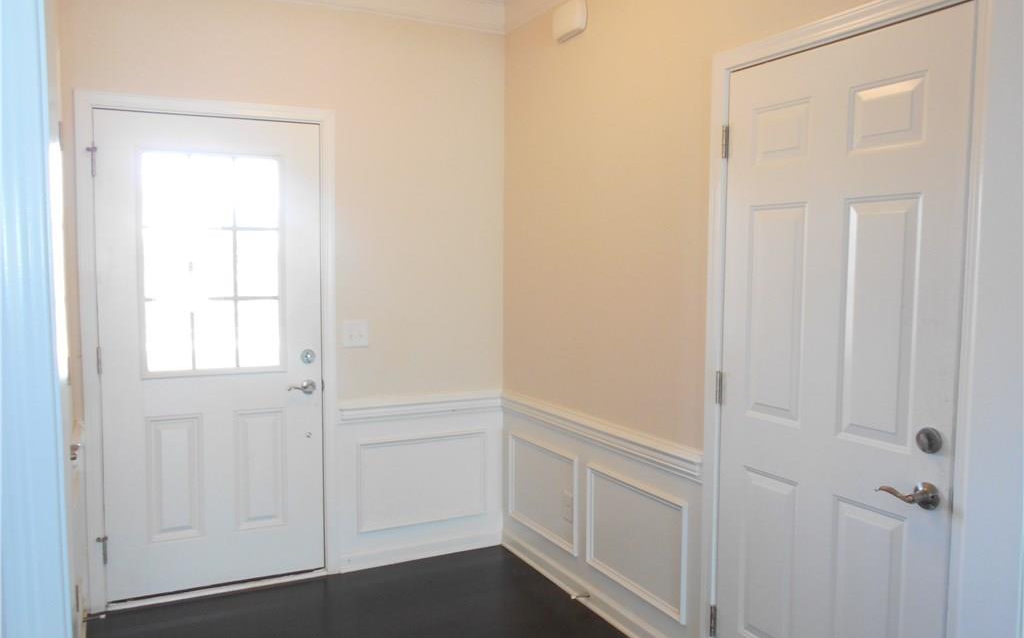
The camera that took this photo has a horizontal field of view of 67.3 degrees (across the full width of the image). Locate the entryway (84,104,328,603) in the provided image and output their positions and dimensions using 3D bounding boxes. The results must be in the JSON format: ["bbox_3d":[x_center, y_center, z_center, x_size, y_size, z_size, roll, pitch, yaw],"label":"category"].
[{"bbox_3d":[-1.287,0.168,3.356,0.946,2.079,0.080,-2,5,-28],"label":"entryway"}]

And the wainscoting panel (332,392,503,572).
[{"bbox_3d":[-0.430,0.801,3.811,0.865,0.810,0.050,-2,5,-28],"label":"wainscoting panel"}]

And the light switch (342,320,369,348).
[{"bbox_3d":[-0.732,0.072,3.613,0.120,0.125,0.014,-2,5,-28],"label":"light switch"}]

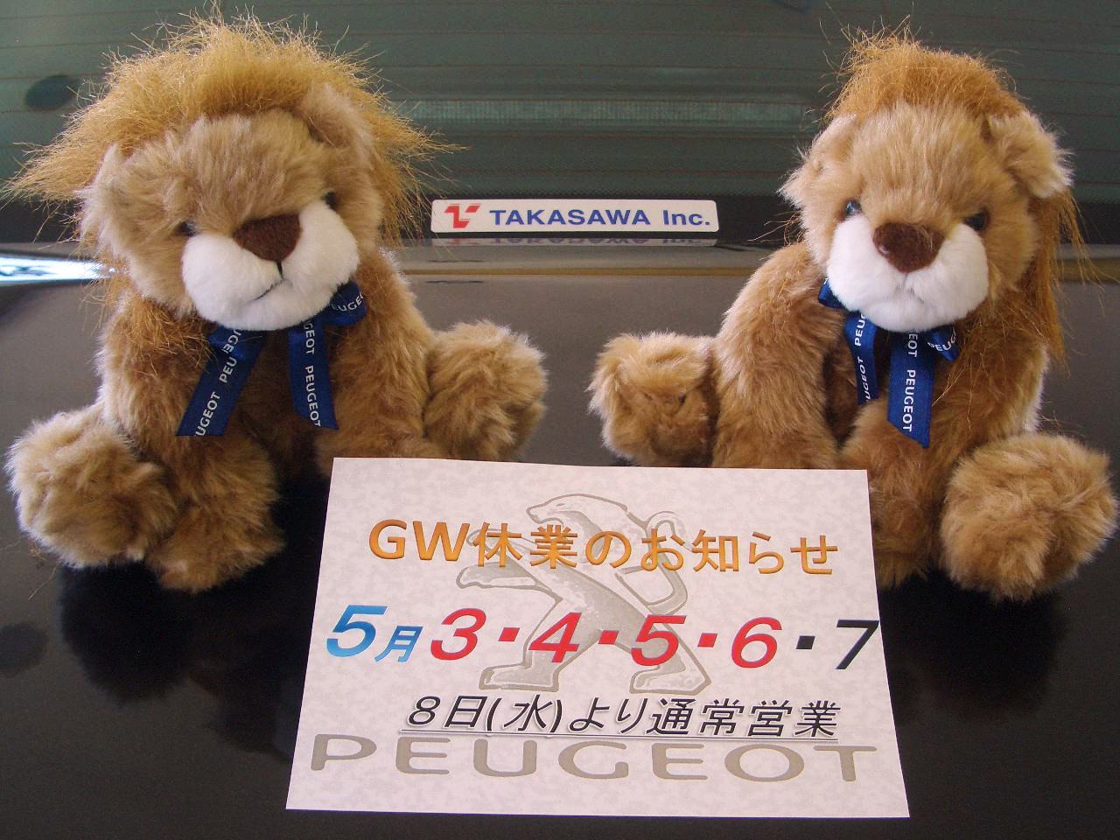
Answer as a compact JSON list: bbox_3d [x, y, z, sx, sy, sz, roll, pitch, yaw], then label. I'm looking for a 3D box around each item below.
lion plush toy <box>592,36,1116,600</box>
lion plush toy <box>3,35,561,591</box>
[{"bbox_3d":[0.118,-0.053,0.461,0.191,0.155,0.147,14,28,29],"label":"lion plush toy"},{"bbox_3d":[-0.108,-0.055,0.461,0.193,0.158,0.147,-13,27,-27],"label":"lion plush toy"}]

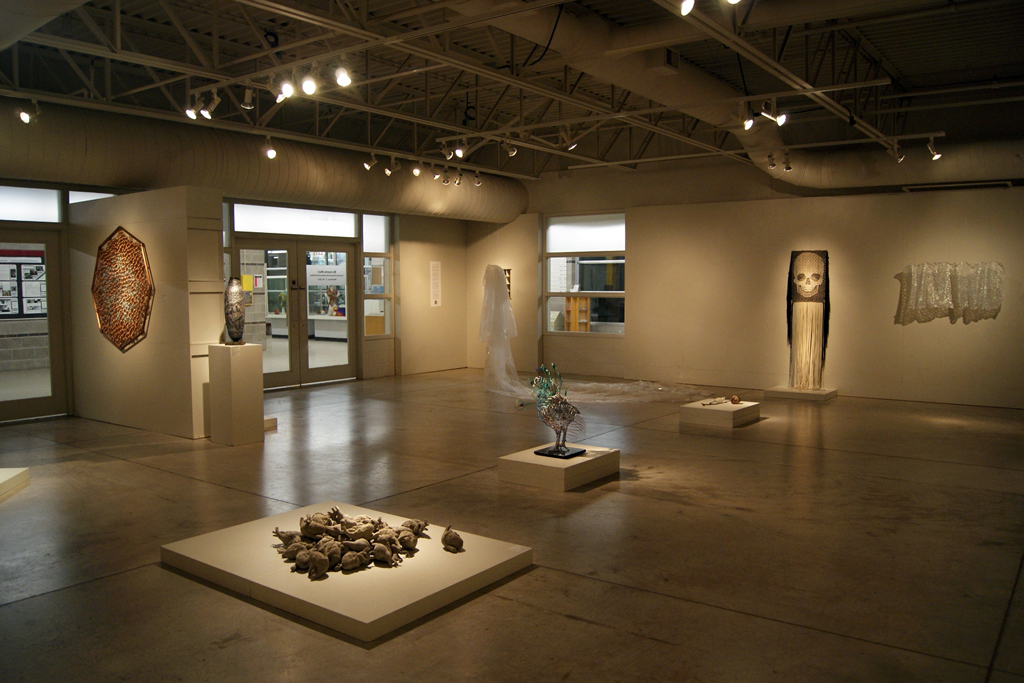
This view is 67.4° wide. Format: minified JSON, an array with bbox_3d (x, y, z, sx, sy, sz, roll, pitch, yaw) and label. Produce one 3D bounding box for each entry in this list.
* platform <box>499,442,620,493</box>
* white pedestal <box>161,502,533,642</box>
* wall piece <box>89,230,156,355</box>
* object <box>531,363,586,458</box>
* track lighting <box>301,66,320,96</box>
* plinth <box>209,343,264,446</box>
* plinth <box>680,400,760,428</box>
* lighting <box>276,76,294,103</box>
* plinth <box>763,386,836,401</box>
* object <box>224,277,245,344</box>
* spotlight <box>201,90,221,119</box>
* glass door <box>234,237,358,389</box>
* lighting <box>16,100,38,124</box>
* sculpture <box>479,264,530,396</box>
[{"bbox_3d":[0.375,0.966,5.990,0.608,0.175,0.772,3,5,37],"label":"platform"},{"bbox_3d":[-0.890,1.153,4.154,1.600,0.085,1.180,3,5,36],"label":"white pedestal"},{"bbox_3d":[-4.036,-0.545,7.949,1.170,1.290,0.080,3,5,35],"label":"wall piece"},{"bbox_3d":[0.373,0.529,6.042,0.340,0.691,0.290,-3,5,-32],"label":"object"},{"bbox_3d":[-1.595,-2.056,6.050,0.125,0.200,0.170,0,4,6],"label":"track lighting"},{"bbox_3d":[-2.634,0.503,7.363,0.366,0.928,0.334,3,5,37],"label":"plinth"},{"bbox_3d":[2.314,0.786,8.509,0.594,0.171,0.797,3,5,37],"label":"plinth"},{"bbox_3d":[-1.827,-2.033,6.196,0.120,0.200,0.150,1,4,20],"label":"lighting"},{"bbox_3d":[3.930,0.701,10.438,0.790,0.080,0.580,3,5,36],"label":"plinth"},{"bbox_3d":[-2.660,-0.300,7.360,0.190,0.650,0.190,3,5,35],"label":"object"},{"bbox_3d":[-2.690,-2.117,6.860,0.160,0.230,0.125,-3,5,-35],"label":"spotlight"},{"bbox_3d":[-3.227,-0.424,11.610,0.090,2.190,2.190,3,5,37],"label":"glass door"},{"bbox_3d":[-4.590,-2.170,7.277,0.140,0.200,0.180,2,4,23],"label":"lighting"},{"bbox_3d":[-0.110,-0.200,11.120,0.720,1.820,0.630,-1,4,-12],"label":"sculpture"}]

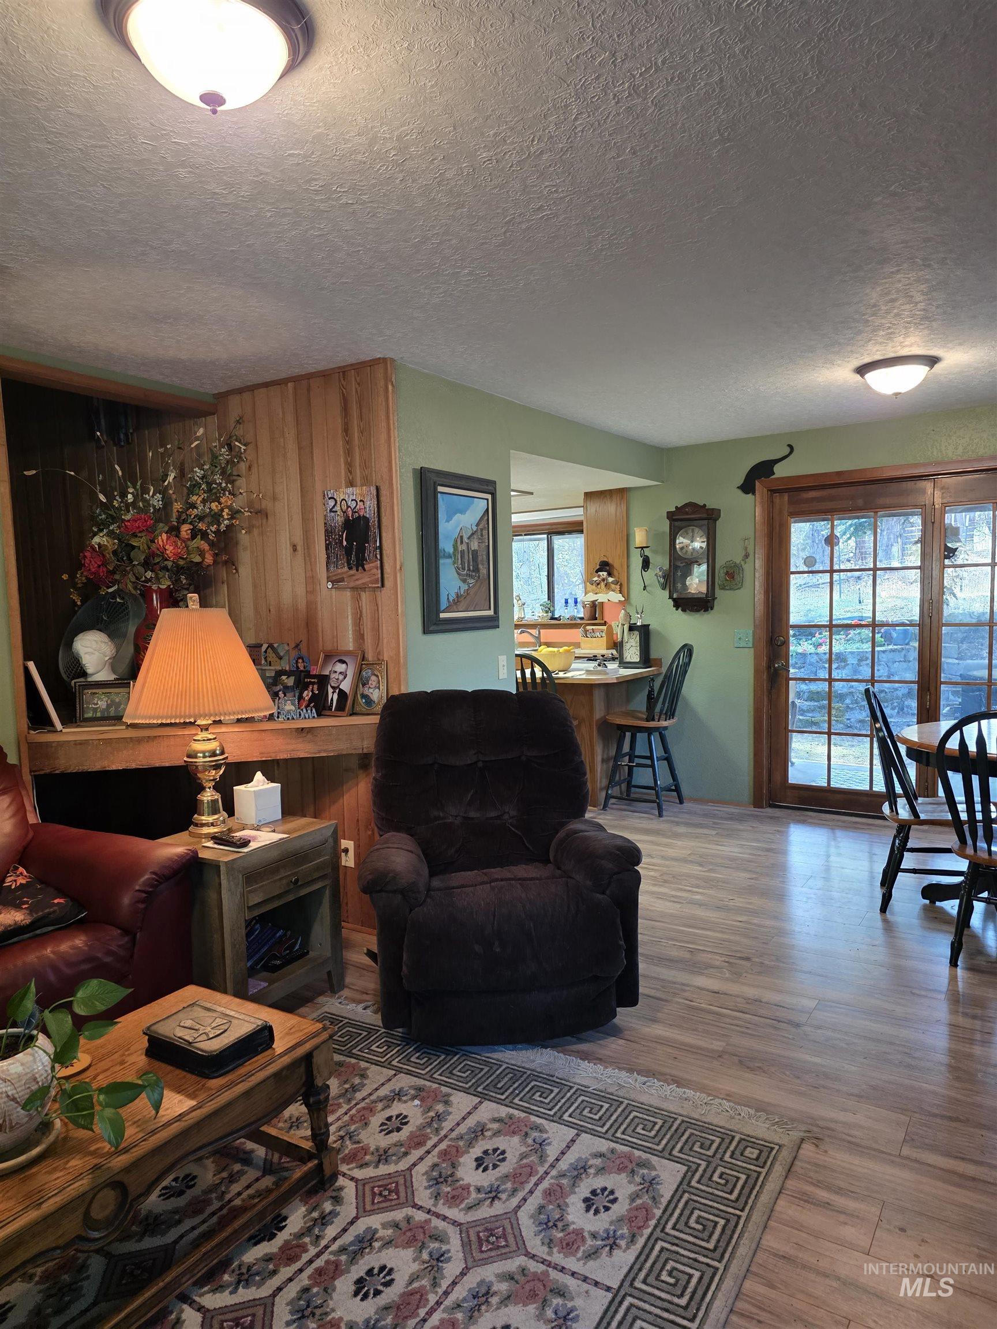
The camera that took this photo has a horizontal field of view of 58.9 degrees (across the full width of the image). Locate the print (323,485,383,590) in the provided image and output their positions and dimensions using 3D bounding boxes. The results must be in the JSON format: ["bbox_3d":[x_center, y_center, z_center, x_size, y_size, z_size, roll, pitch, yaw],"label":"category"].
[{"bbox_3d":[-0.597,-0.521,3.656,0.299,0.410,0.022,1,5,33],"label":"print"}]

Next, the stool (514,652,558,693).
[{"bbox_3d":[0.271,0.441,5.754,0.462,1.095,0.573,1,5,27],"label":"stool"}]

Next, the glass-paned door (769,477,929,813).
[{"bbox_3d":[2.160,-0.081,5.471,0.931,2.017,0.045,1,5,33],"label":"glass-paned door"}]

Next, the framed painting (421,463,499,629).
[{"bbox_3d":[-0.177,-0.498,3.964,0.045,0.695,0.574,1,5,33],"label":"framed painting"}]

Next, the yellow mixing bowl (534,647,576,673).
[{"bbox_3d":[0.402,-0.025,6.226,0.301,0.136,0.301,-2,5,0],"label":"yellow mixing bowl"}]

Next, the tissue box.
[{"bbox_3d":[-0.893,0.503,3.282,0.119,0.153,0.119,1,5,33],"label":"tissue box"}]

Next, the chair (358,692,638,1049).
[{"bbox_3d":[-0.014,0.668,3.225,0.955,1.065,0.955,-2,5,-8],"label":"chair"}]

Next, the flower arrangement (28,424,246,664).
[{"bbox_3d":[-1.584,-0.452,3.900,0.900,1.240,0.560,-3,5,-12],"label":"flower arrangement"}]

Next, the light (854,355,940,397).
[{"bbox_3d":[1.765,-1.256,3.913,0.347,0.136,0.347,1,5,33],"label":"light"}]

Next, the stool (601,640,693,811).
[{"bbox_3d":[1.001,0.413,5.856,0.573,1.095,0.462,3,6,42],"label":"stool"}]

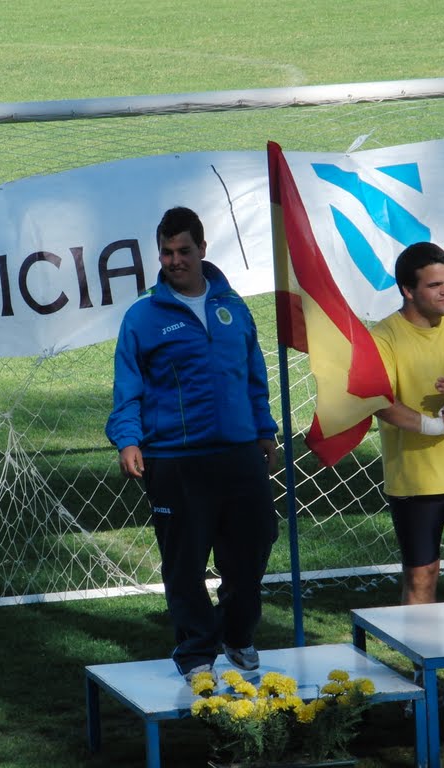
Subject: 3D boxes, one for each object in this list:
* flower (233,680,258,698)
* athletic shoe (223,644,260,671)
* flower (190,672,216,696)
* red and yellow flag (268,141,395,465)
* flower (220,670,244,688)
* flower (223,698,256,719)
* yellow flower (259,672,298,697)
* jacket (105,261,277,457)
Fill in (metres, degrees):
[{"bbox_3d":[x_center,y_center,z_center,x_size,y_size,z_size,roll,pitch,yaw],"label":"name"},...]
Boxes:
[{"bbox_3d":[0.085,1.103,22.850,0.090,0.062,0.085,-2,8,0],"label":"flower"},{"bbox_3d":[0.077,1.016,23.770,0.110,0.120,0.280,-4,8,-17],"label":"athletic shoe"},{"bbox_3d":[-0.067,1.084,22.834,0.092,0.080,0.088,-2,8,0],"label":"flower"},{"bbox_3d":[0.428,-0.319,24.750,0.500,1.250,0.280,-1,8,10],"label":"red and yellow flag"},{"bbox_3d":[0.038,1.067,22.866,0.085,0.062,0.085,-3,8,-10],"label":"flower"},{"bbox_3d":[0.063,1.169,22.812,0.110,0.070,0.090,-3,8,-10],"label":"flower"},{"bbox_3d":[0.204,1.086,22.875,0.135,0.078,0.095,-3,8,-10],"label":"yellow flower"},{"bbox_3d":[-0.117,-0.094,23.420,0.620,0.700,0.360,-4,8,-17],"label":"jacket"}]

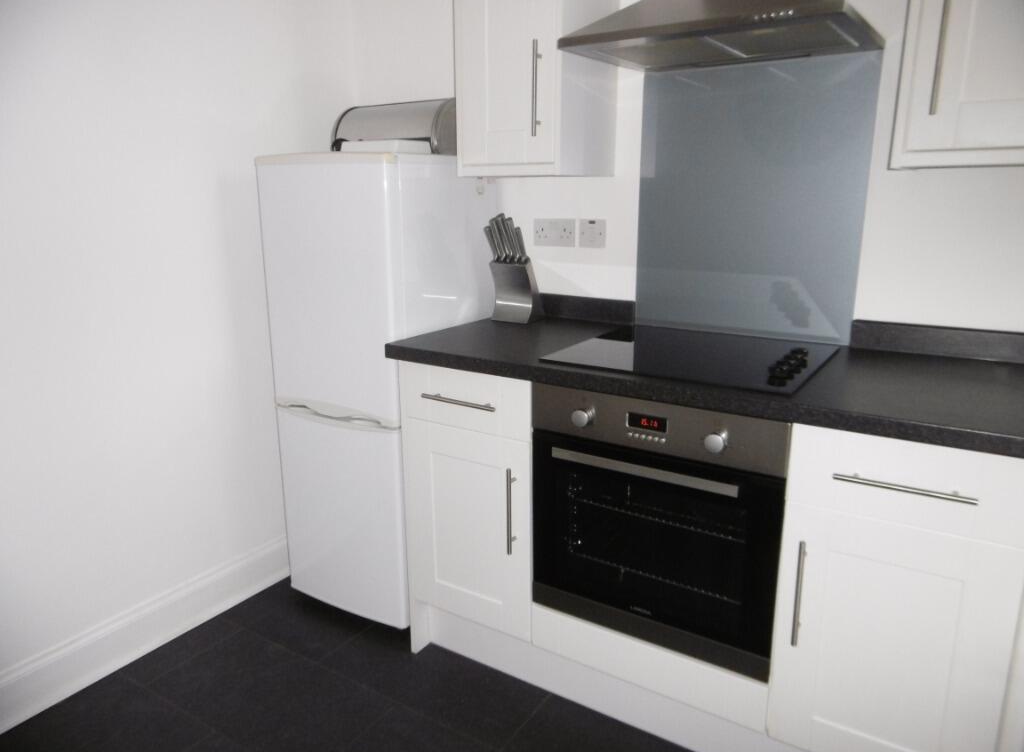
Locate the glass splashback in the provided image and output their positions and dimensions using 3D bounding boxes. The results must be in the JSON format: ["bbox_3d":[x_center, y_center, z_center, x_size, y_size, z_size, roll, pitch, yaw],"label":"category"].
[{"bbox_3d":[0.623,-0.467,1.912,0.599,0.728,0.008,9,17,32],"label":"glass splashback"}]

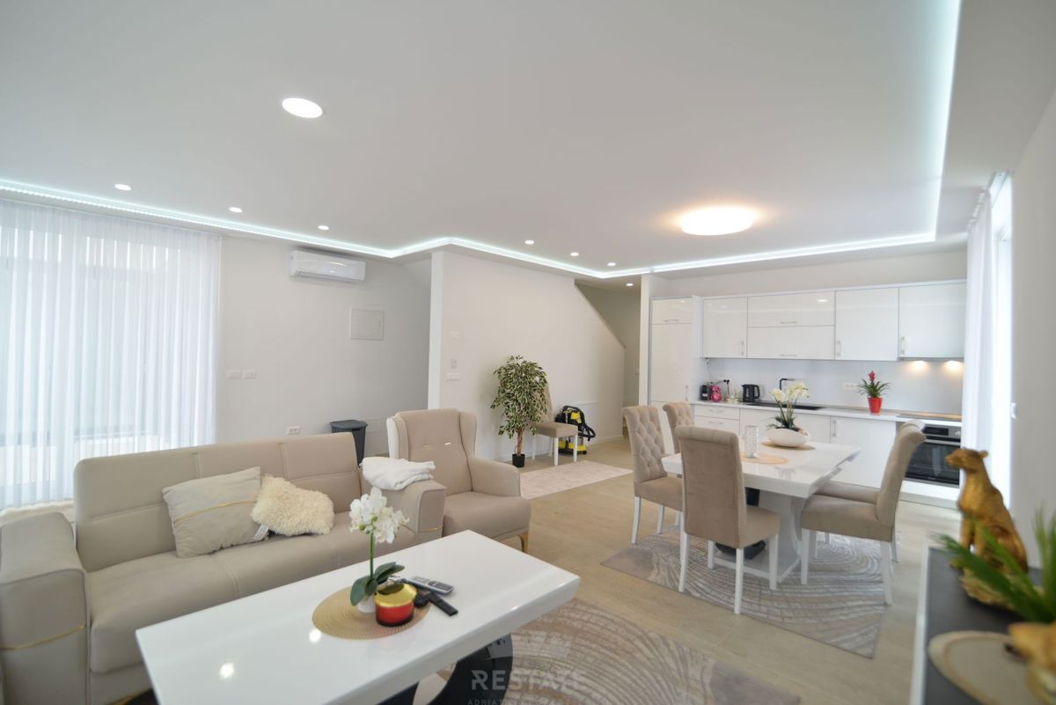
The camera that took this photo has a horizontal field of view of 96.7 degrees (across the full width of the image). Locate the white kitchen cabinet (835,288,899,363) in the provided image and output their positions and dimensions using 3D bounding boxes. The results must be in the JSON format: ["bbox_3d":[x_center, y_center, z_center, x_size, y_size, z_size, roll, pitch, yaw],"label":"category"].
[{"bbox_3d":[3.949,-0.308,5.451,0.590,0.810,0.360,1,-1,45],"label":"white kitchen cabinet"}]

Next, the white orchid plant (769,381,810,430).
[{"bbox_3d":[2.142,0.436,3.842,0.286,0.396,0.227,1,-1,33],"label":"white orchid plant"}]

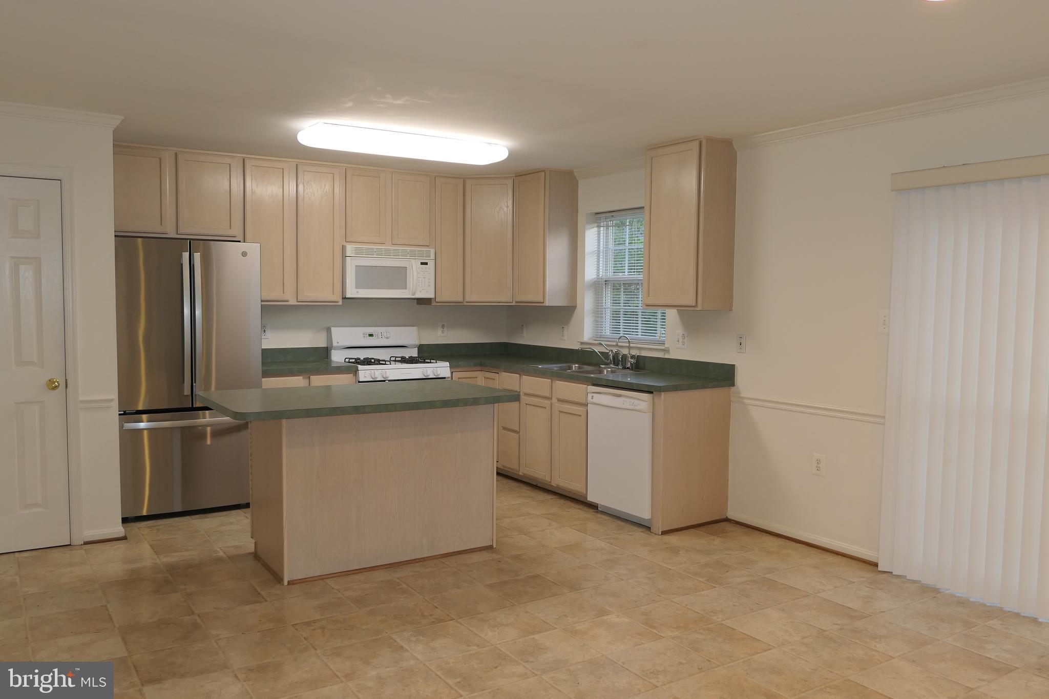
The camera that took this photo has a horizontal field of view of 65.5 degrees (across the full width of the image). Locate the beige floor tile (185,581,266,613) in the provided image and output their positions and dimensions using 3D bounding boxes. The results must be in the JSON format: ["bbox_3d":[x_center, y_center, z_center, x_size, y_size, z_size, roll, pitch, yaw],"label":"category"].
[{"bbox_3d":[-1.417,1.173,3.858,0.320,0.010,0.320,-2,4,-33],"label":"beige floor tile"}]

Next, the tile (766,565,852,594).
[{"bbox_3d":[1.470,1.188,4.218,0.310,0.012,0.310,-2,4,-34],"label":"tile"}]

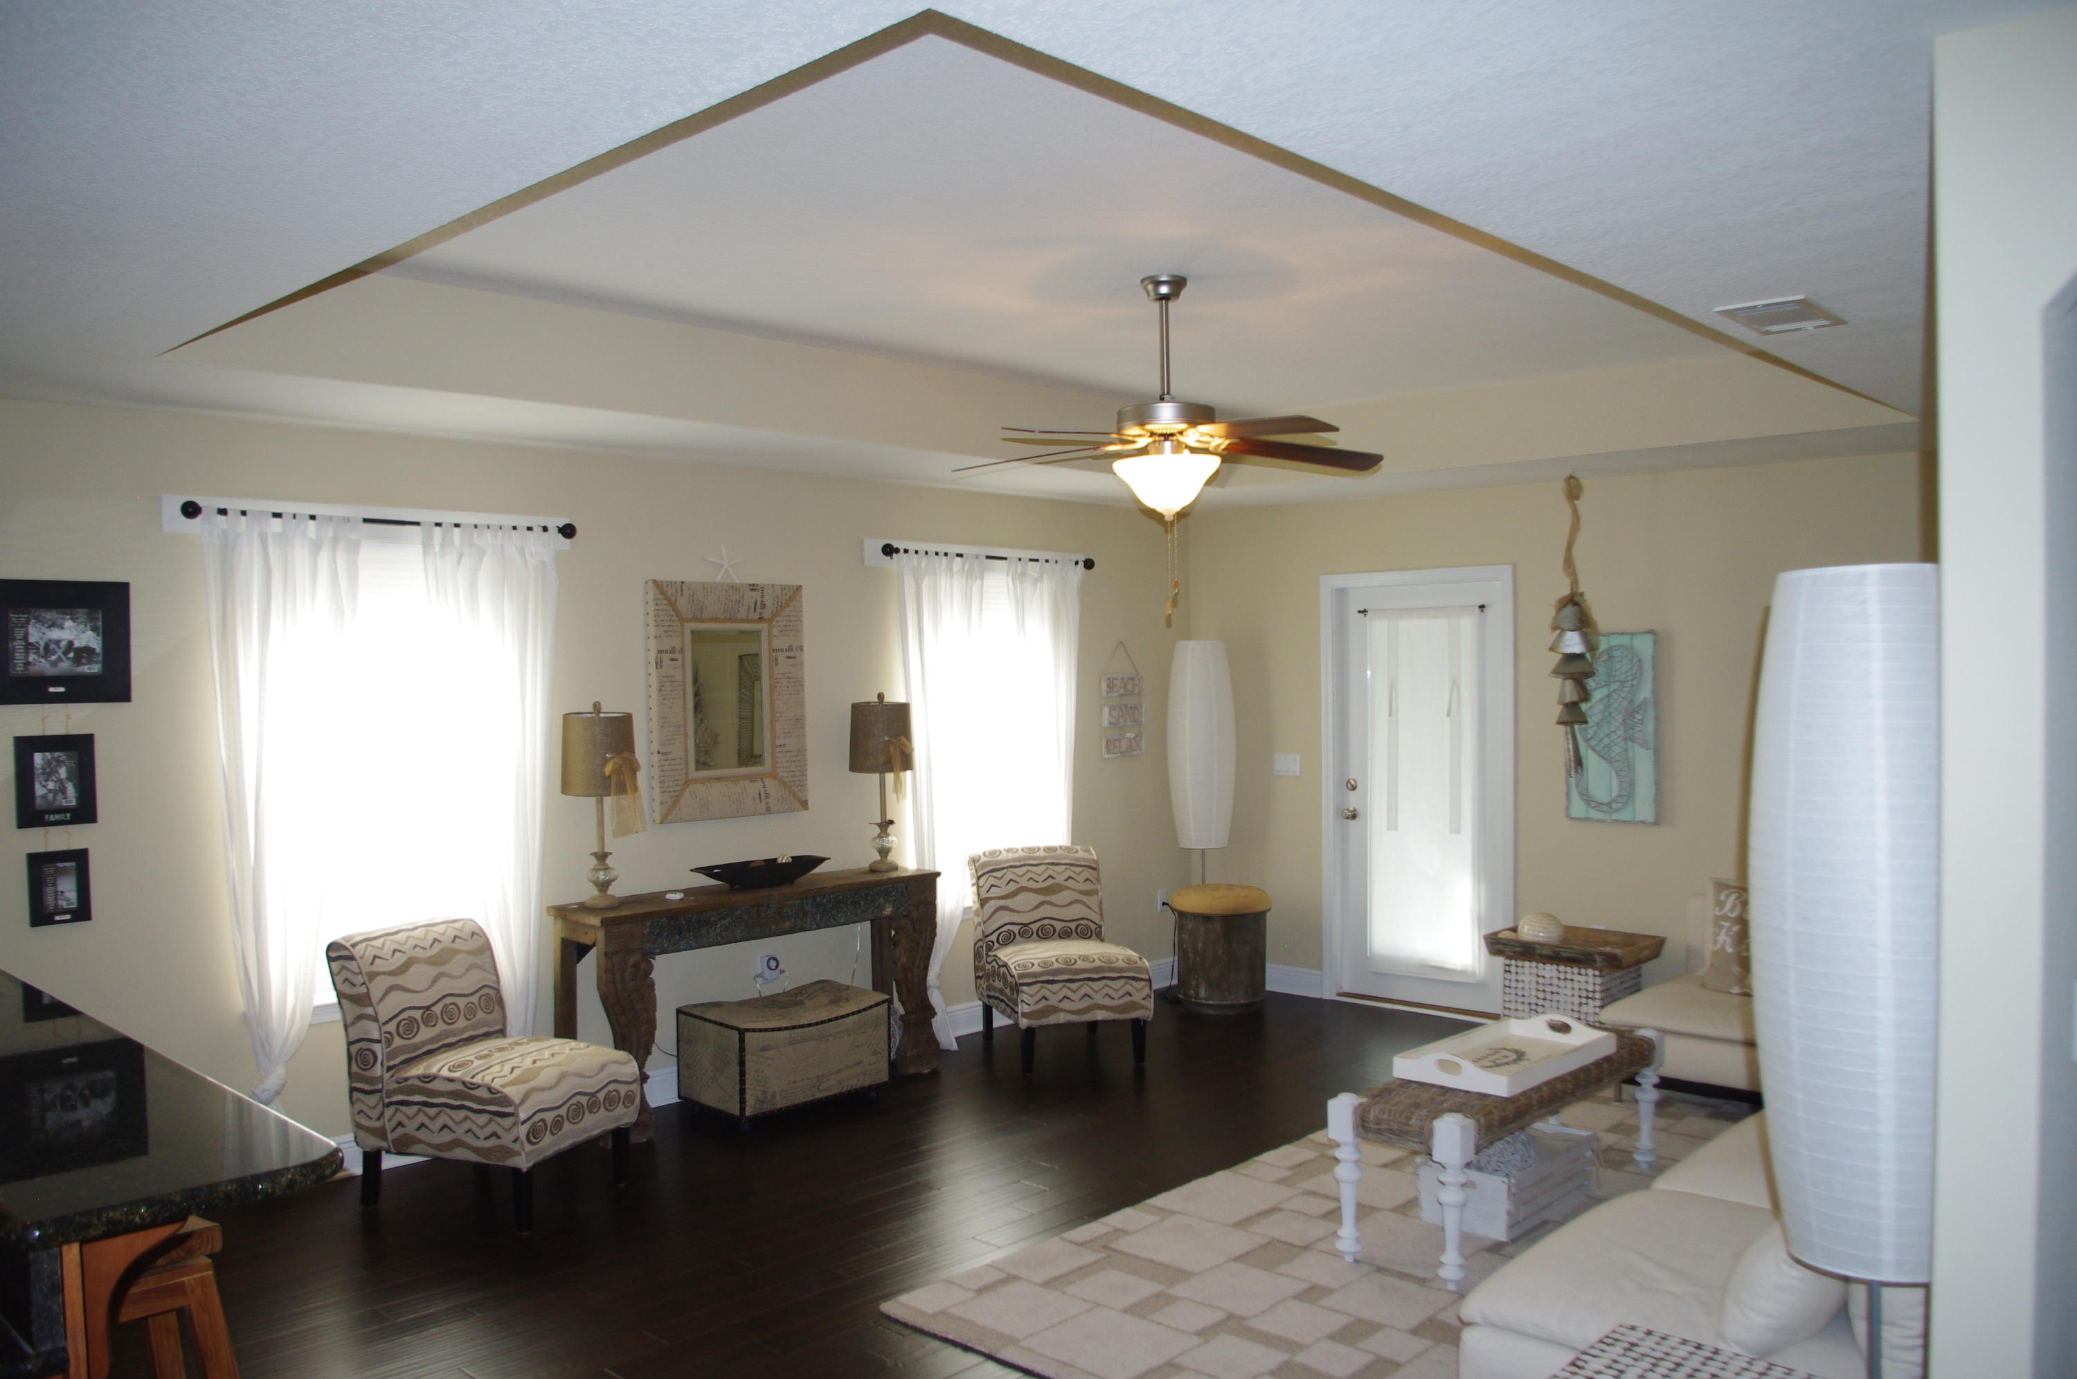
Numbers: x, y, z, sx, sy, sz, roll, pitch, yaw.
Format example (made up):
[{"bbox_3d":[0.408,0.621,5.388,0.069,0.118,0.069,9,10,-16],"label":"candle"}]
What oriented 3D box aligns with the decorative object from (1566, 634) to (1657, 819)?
[{"bbox_3d":[2.464,0.166,6.693,0.385,0.816,0.030,0,1,44],"label":"decorative object"}]

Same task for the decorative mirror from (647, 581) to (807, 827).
[{"bbox_3d":[-1.208,0.042,6.123,0.050,0.917,0.702,0,1,44],"label":"decorative mirror"}]

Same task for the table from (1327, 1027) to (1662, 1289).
[{"bbox_3d":[1.420,1.337,4.675,0.393,0.472,1.387,0,2,43],"label":"table"}]

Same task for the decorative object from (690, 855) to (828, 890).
[{"bbox_3d":[-1.054,0.705,5.967,0.199,0.109,0.626,0,2,43],"label":"decorative object"}]

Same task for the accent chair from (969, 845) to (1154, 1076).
[{"bbox_3d":[0.093,1.152,6.724,0.580,0.830,0.760,-1,1,-18],"label":"accent chair"}]

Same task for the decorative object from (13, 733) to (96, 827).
[{"bbox_3d":[-2.819,0.262,4.461,0.022,0.260,0.204,0,1,44],"label":"decorative object"}]

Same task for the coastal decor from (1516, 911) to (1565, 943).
[{"bbox_3d":[2.102,1.023,6.502,0.205,0.195,0.205,0,1,44],"label":"coastal decor"}]

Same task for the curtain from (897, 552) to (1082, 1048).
[{"bbox_3d":[-0.182,0.479,7.070,0.150,2.170,1.140,0,1,44],"label":"curtain"}]

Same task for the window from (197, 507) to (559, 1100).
[{"bbox_3d":[-2.112,0.340,5.089,0.119,1.789,1.193,0,2,43],"label":"window"}]

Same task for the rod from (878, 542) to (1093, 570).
[{"bbox_3d":[-0.198,-0.597,7.016,0.089,0.065,1.362,0,2,43],"label":"rod"}]

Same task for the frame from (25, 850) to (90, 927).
[{"bbox_3d":[-2.803,0.567,4.454,0.022,0.208,0.152,1,2,45],"label":"frame"}]

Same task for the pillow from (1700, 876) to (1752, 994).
[{"bbox_3d":[2.731,0.911,5.812,0.427,0.427,0.149,0,-10,43],"label":"pillow"}]

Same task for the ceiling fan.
[{"bbox_3d":[0.355,-0.826,4.388,1.302,0.686,1.302,0,2,43],"label":"ceiling fan"}]

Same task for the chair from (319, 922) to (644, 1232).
[{"bbox_3d":[-1.749,1.190,4.938,0.780,0.850,0.552,0,1,22],"label":"chair"}]

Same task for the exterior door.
[{"bbox_3d":[1.765,0.477,7.315,0.994,2.078,0.119,0,2,43],"label":"exterior door"}]

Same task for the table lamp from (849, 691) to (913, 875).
[{"bbox_3d":[-0.641,0.382,6.437,0.270,0.735,0.270,0,1,0],"label":"table lamp"}]

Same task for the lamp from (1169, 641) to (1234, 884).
[{"bbox_3d":[0.850,0.650,7.934,0.330,1.784,0.330,0,1,0],"label":"lamp"}]

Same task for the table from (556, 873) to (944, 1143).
[{"bbox_3d":[-1.064,1.175,5.952,0.410,0.825,1.580,0,1,44],"label":"table"}]

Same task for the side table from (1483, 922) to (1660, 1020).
[{"bbox_3d":[2.112,1.264,6.163,0.596,0.567,0.477,0,2,43],"label":"side table"}]

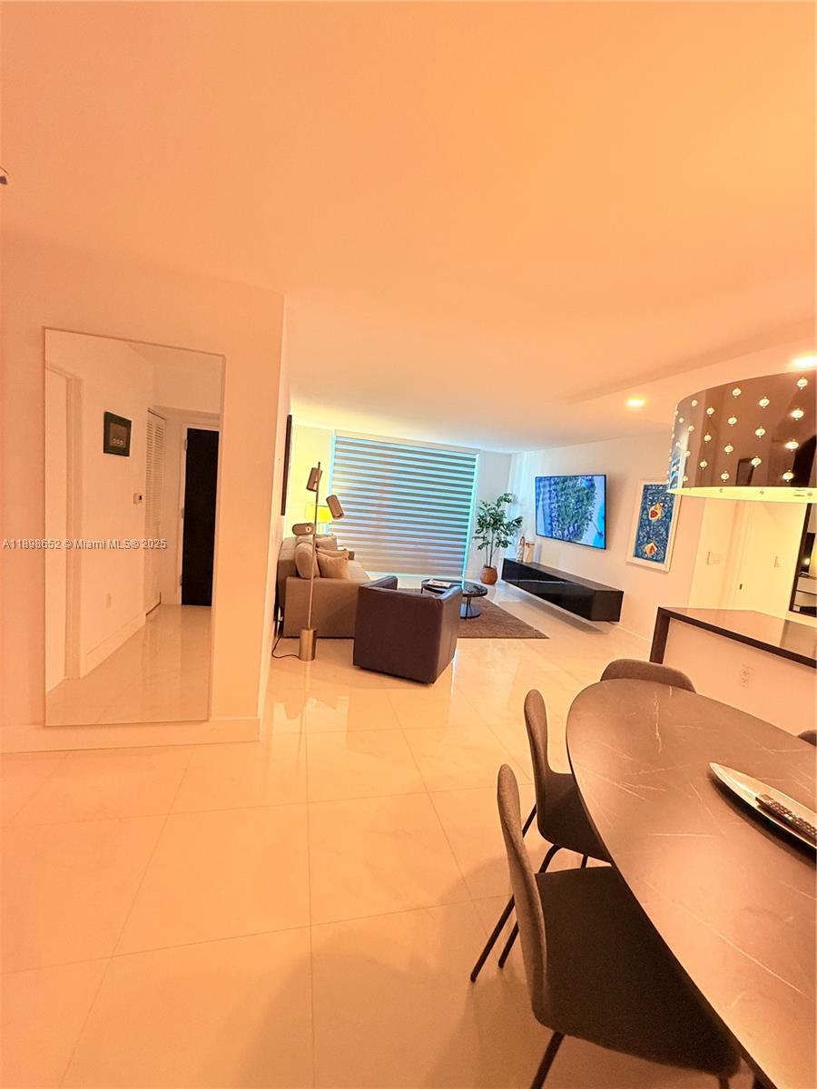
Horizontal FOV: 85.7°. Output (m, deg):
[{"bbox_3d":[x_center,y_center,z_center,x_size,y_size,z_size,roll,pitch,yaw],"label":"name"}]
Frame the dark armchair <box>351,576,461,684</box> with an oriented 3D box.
[{"bbox_3d":[0.012,0.724,3.981,0.720,0.698,0.683,7,6,20],"label":"dark armchair"}]

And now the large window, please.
[{"bbox_3d":[-0.084,-0.625,7.915,2.643,2.376,0.104,3,6,-14],"label":"large window"}]

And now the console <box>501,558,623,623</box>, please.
[{"bbox_3d":[2.116,0.597,6.488,0.404,0.371,2.435,3,6,-14],"label":"console"}]

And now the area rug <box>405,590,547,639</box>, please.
[{"bbox_3d":[0.537,0.890,6.088,1.708,0.015,2.450,3,6,-14],"label":"area rug"}]

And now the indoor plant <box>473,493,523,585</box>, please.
[{"bbox_3d":[1.587,-0.066,7.969,0.847,1.693,0.743,3,6,-14],"label":"indoor plant"}]

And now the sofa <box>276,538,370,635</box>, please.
[{"bbox_3d":[-1.067,0.400,5.443,0.936,0.847,2.168,3,6,-14],"label":"sofa"}]

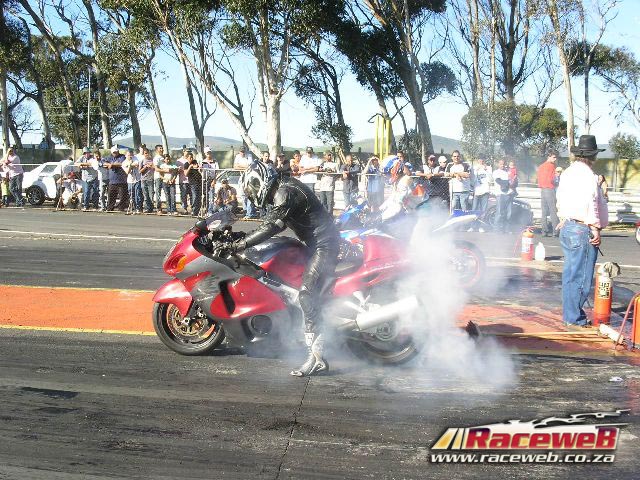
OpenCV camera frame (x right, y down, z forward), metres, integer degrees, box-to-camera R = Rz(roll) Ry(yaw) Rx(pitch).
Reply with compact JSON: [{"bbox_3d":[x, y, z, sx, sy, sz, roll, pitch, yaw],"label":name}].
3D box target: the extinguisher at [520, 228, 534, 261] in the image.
[{"bbox_3d":[3.260,0.063,10.978,0.200,0.520,0.190,2,7,10],"label":"extinguisher"}]

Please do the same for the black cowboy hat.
[{"bbox_3d":[2.560,-0.900,6.724,0.360,0.180,0.320,-6,10,-44],"label":"black cowboy hat"}]

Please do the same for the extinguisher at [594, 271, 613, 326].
[{"bbox_3d":[2.820,0.562,6.944,0.180,0.550,0.180,3,8,20],"label":"extinguisher"}]

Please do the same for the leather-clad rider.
[{"bbox_3d":[-0.278,0.171,5.530,0.880,1.600,0.700,2,7,7],"label":"leather-clad rider"}]

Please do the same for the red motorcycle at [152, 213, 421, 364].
[{"bbox_3d":[-0.266,0.400,5.558,2.170,1.140,0.720,2,7,7],"label":"red motorcycle"}]

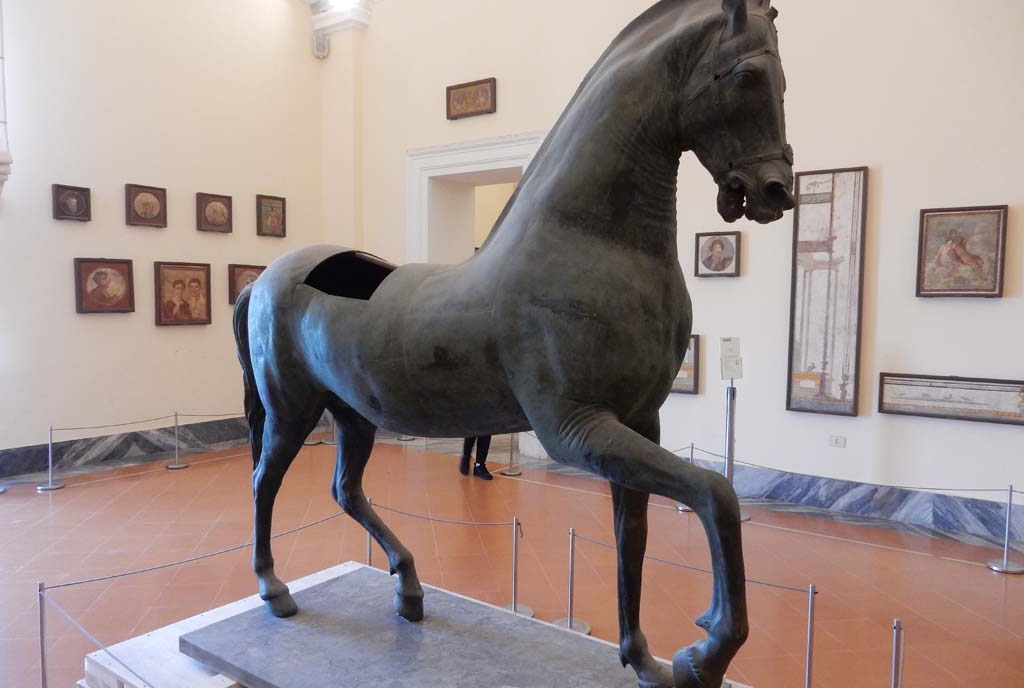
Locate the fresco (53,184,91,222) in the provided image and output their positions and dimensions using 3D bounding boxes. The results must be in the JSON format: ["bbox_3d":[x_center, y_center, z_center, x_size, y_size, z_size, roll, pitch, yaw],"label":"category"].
[{"bbox_3d":[-3.902,-1.247,6.569,0.050,0.297,0.282,4,5,40],"label":"fresco"}]

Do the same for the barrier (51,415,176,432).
[{"bbox_3d":[-3.567,0.720,6.678,0.012,0.030,1.067,4,5,42],"label":"barrier"}]

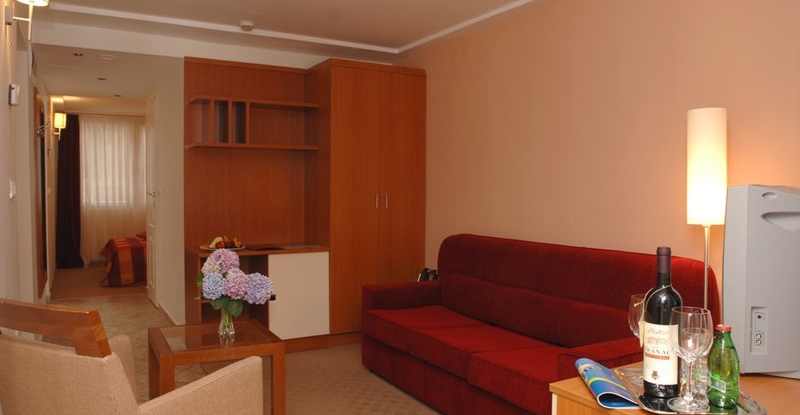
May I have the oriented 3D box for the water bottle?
[{"bbox_3d":[0.676,0.328,1.157,0.057,0.163,0.057,-1,3,-10],"label":"water bottle"}]

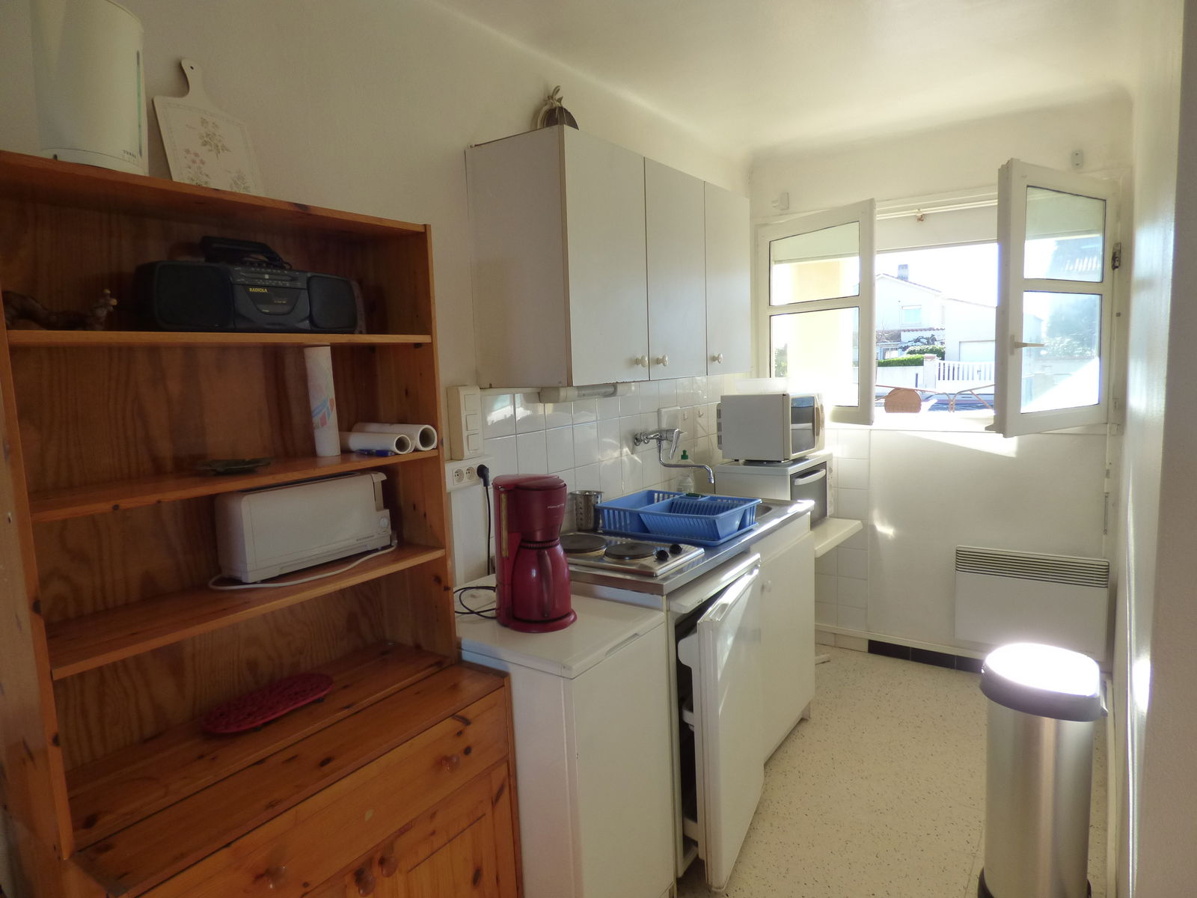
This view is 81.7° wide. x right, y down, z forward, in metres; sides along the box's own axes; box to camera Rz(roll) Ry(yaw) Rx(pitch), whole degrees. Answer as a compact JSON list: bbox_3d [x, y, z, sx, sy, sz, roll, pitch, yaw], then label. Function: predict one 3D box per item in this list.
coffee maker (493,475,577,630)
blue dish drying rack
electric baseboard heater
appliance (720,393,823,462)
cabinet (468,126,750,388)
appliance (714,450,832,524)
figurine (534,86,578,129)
[{"bbox_3d":[-0.172,0.253,1.756,0.232,0.365,0.175,4,9,45],"label":"coffee maker"},{"bbox_3d":[0.278,0.230,2.406,0.478,0.093,0.316,2,8,35],"label":"blue dish drying rack"},{"bbox_3d":[1.887,0.655,3.034,0.561,0.429,0.090,2,8,35],"label":"electric baseboard heater"},{"bbox_3d":[0.854,-0.117,3.357,0.360,0.306,0.455,2,8,35],"label":"appliance"},{"bbox_3d":[0.126,-0.581,2.394,0.351,0.678,1.200,2,8,35],"label":"cabinet"},{"bbox_3d":[0.869,0.214,3.342,0.385,0.335,0.540,2,8,35],"label":"appliance"},{"bbox_3d":[-0.112,-0.966,2.041,0.140,0.196,0.150,2,8,35],"label":"figurine"}]

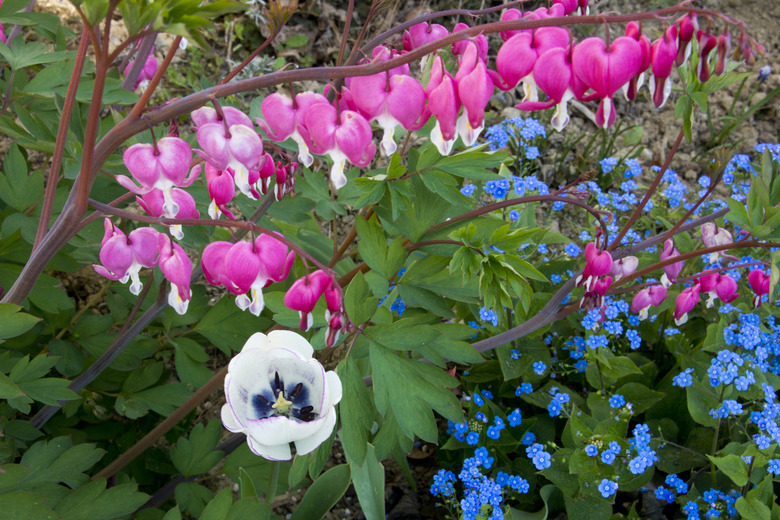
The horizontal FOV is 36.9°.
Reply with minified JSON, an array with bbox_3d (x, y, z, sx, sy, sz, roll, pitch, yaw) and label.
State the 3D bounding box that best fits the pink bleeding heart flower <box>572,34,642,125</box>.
[{"bbox_3d":[0.097,-0.079,0.520,0.030,0.038,0.017,0,28,0],"label":"pink bleeding heart flower"}]

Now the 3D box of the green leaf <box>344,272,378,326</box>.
[{"bbox_3d":[-0.015,0.020,0.600,0.018,0.028,0.008,6,-12,9],"label":"green leaf"}]

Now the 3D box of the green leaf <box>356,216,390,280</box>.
[{"bbox_3d":[-0.009,-0.006,0.600,0.019,0.032,0.012,0,23,0],"label":"green leaf"}]

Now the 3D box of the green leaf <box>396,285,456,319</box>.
[{"bbox_3d":[0.018,0.022,0.610,0.029,0.009,0.018,22,51,19],"label":"green leaf"}]

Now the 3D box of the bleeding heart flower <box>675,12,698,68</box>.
[{"bbox_3d":[0.137,-0.102,0.540,0.010,0.024,0.010,1,28,-17],"label":"bleeding heart flower"}]

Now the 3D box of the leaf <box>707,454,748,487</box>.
[{"bbox_3d":[0.176,0.110,0.610,0.022,0.007,0.020,21,45,22],"label":"leaf"}]

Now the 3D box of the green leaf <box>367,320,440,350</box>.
[{"bbox_3d":[0.006,0.039,0.610,0.038,0.008,0.020,0,44,0],"label":"green leaf"}]

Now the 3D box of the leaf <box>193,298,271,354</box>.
[{"bbox_3d":[-0.077,0.032,0.570,0.038,0.008,0.034,0,41,0],"label":"leaf"}]

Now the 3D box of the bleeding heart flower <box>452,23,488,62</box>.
[{"bbox_3d":[0.041,-0.110,0.600,0.022,0.028,0.015,-12,37,-16],"label":"bleeding heart flower"}]

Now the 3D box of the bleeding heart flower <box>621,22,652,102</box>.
[{"bbox_3d":[0.110,-0.088,0.520,0.017,0.034,0.014,-18,39,-24],"label":"bleeding heart flower"}]

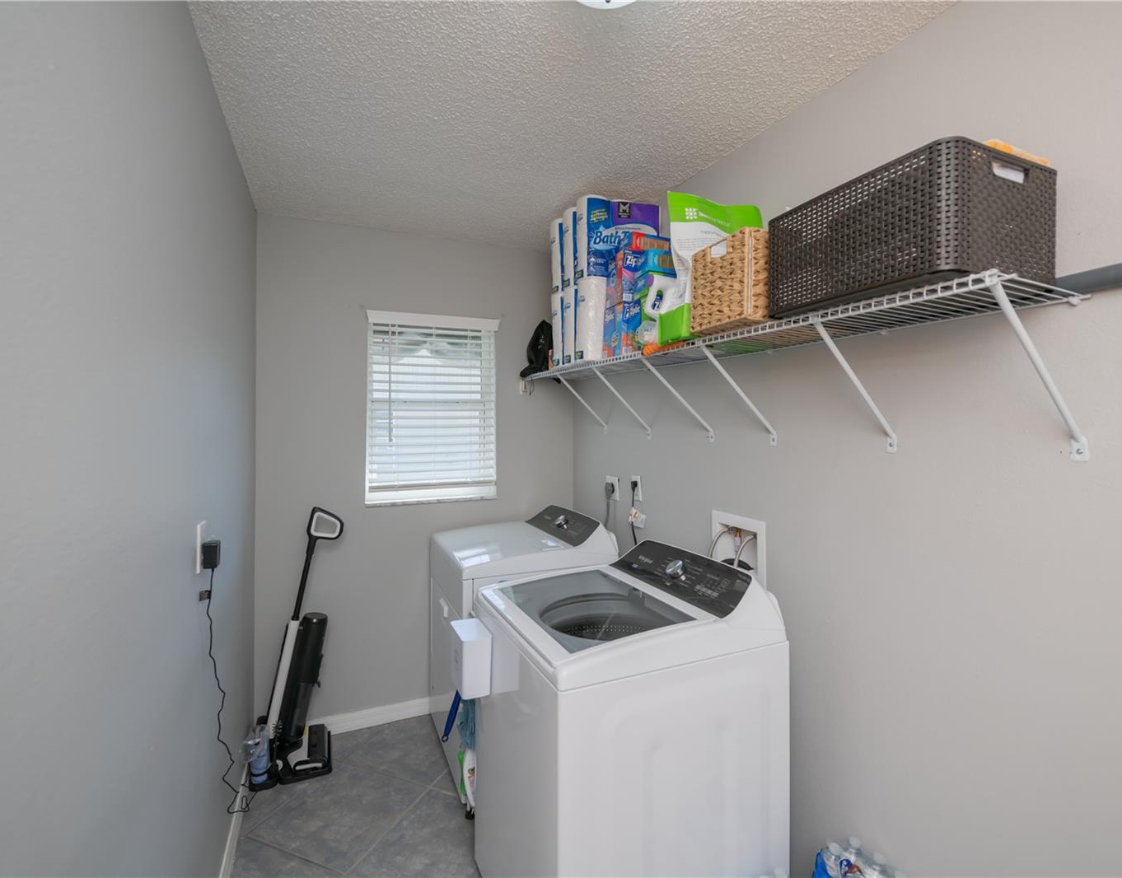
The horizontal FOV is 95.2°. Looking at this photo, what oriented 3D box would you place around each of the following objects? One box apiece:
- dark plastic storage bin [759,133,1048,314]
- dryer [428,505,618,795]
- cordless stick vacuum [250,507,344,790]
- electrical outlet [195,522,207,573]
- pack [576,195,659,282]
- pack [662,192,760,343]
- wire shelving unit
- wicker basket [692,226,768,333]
[{"bbox_3d":[0.684,-0.382,1.056,0.340,0.211,0.401,0,1,-25],"label":"dark plastic storage bin"},{"bbox_3d":[-0.214,0.902,2.455,0.713,1.079,0.682,0,1,-25],"label":"dryer"},{"bbox_3d":[-1.153,0.872,2.266,0.359,1.133,0.273,0,1,-25],"label":"cordless stick vacuum"},{"bbox_3d":[-0.901,0.270,1.284,0.008,0.117,0.072,0,1,-25],"label":"electrical outlet"},{"bbox_3d":[0.224,-0.790,2.052,0.343,0.311,0.119,0,1,-25],"label":"pack"},{"bbox_3d":[0.470,-0.498,1.548,0.346,0.418,0.157,0,1,-25],"label":"pack"},{"bbox_3d":[0.385,-0.149,1.905,0.322,0.321,2.212,0,1,-25],"label":"wire shelving unit"},{"bbox_3d":[0.547,-0.389,1.356,0.343,0.209,0.202,0,1,-25],"label":"wicker basket"}]

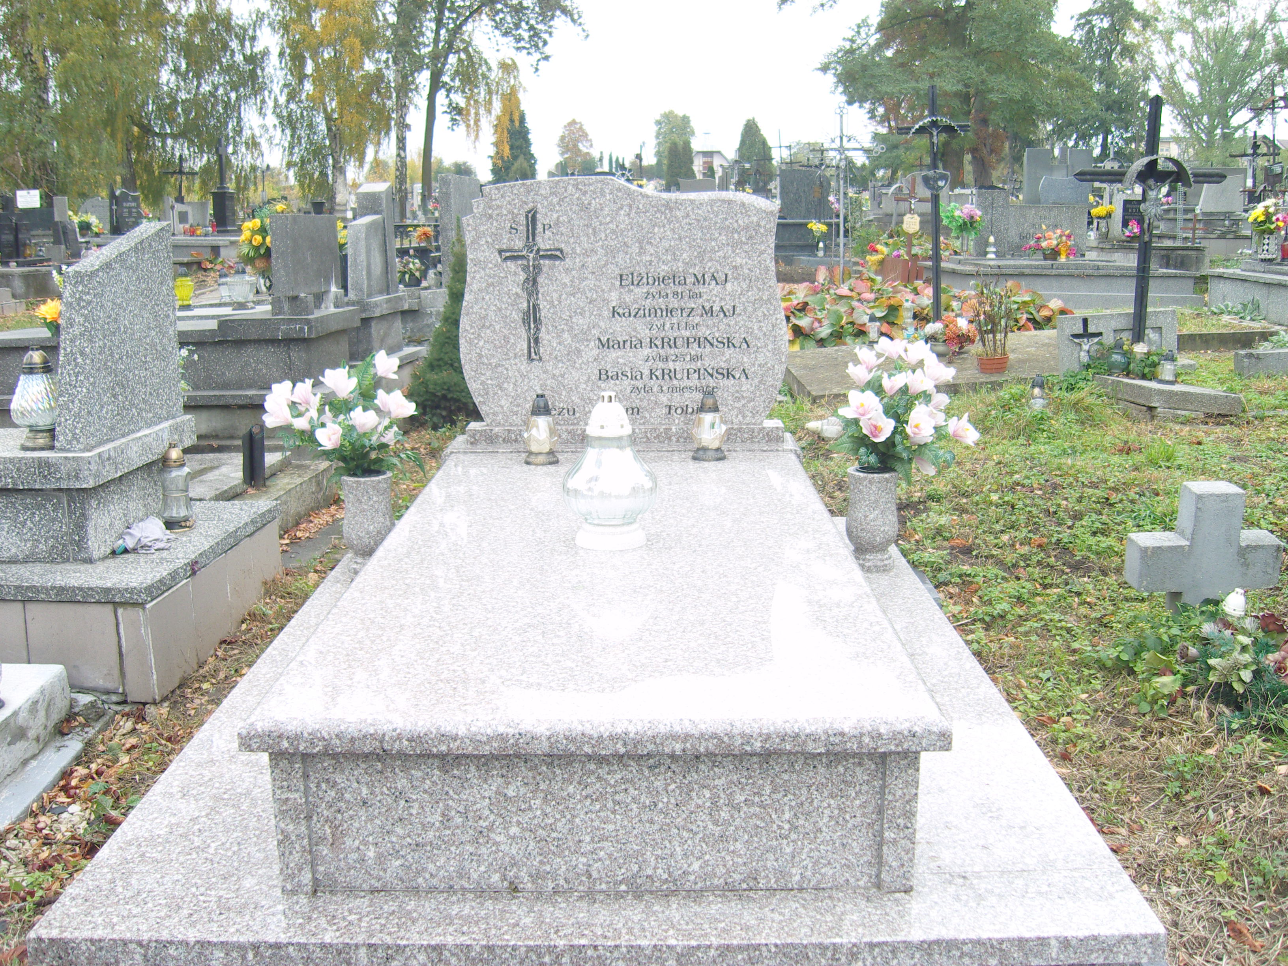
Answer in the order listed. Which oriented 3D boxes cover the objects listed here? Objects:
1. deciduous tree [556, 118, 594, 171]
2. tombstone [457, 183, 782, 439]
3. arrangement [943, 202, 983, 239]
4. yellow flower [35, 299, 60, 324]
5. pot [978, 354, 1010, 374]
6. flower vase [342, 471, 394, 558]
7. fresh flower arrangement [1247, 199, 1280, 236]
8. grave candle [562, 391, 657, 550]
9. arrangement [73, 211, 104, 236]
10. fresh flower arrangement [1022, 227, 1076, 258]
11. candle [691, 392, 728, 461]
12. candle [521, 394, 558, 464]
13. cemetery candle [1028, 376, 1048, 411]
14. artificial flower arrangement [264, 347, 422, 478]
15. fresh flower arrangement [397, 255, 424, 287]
[{"bbox_3d":[-5.138,-23.765,95.000,3.000,7.300,3.000,0,13,0],"label":"deciduous tree"},{"bbox_3d":[-0.071,-0.562,3.946,0.998,0.780,0.094,0,13,0],"label":"tombstone"},{"bbox_3d":[3.599,-2.957,14.300,0.467,0.412,0.420,0,13,0],"label":"arrangement"},{"bbox_3d":[-1.741,-0.502,3.700,0.095,0.085,0.085,0,13,0],"label":"yellow flower"},{"bbox_3d":[2.232,-0.763,8.100,0.205,0.105,0.205,0,13,0],"label":"pot"},{"bbox_3d":[-0.785,0.117,3.600,0.154,0.291,0.154,0,13,0],"label":"flower vase"},{"bbox_3d":[6.374,-2.729,13.000,0.302,0.354,0.272,0,13,0],"label":"fresh flower arrangement"},{"bbox_3d":[-0.077,-0.035,2.844,0.214,0.343,0.214,0,13,0],"label":"grave candle"},{"bbox_3d":[-8.042,-3.756,18.300,0.440,0.370,0.380,0,13,0],"label":"arrangement"},{"bbox_3d":[3.746,-2.224,11.700,0.510,0.300,0.360,0,13,0],"label":"fresh flower arrangement"},{"bbox_3d":[0.196,-0.177,3.781,0.111,0.203,0.111,0,13,0],"label":"candle"},{"bbox_3d":[-0.313,-0.165,3.800,0.110,0.206,0.110,0,13,0],"label":"candle"},{"bbox_3d":[2.305,-0.532,7.400,0.102,0.196,0.102,0,13,0],"label":"cemetery candle"},{"bbox_3d":[-0.896,-0.203,3.770,0.472,0.386,0.378,0,13,0],"label":"artificial flower arrangement"},{"bbox_3d":[-1.541,-1.401,8.350,0.200,0.210,0.190,0,13,0],"label":"fresh flower arrangement"}]

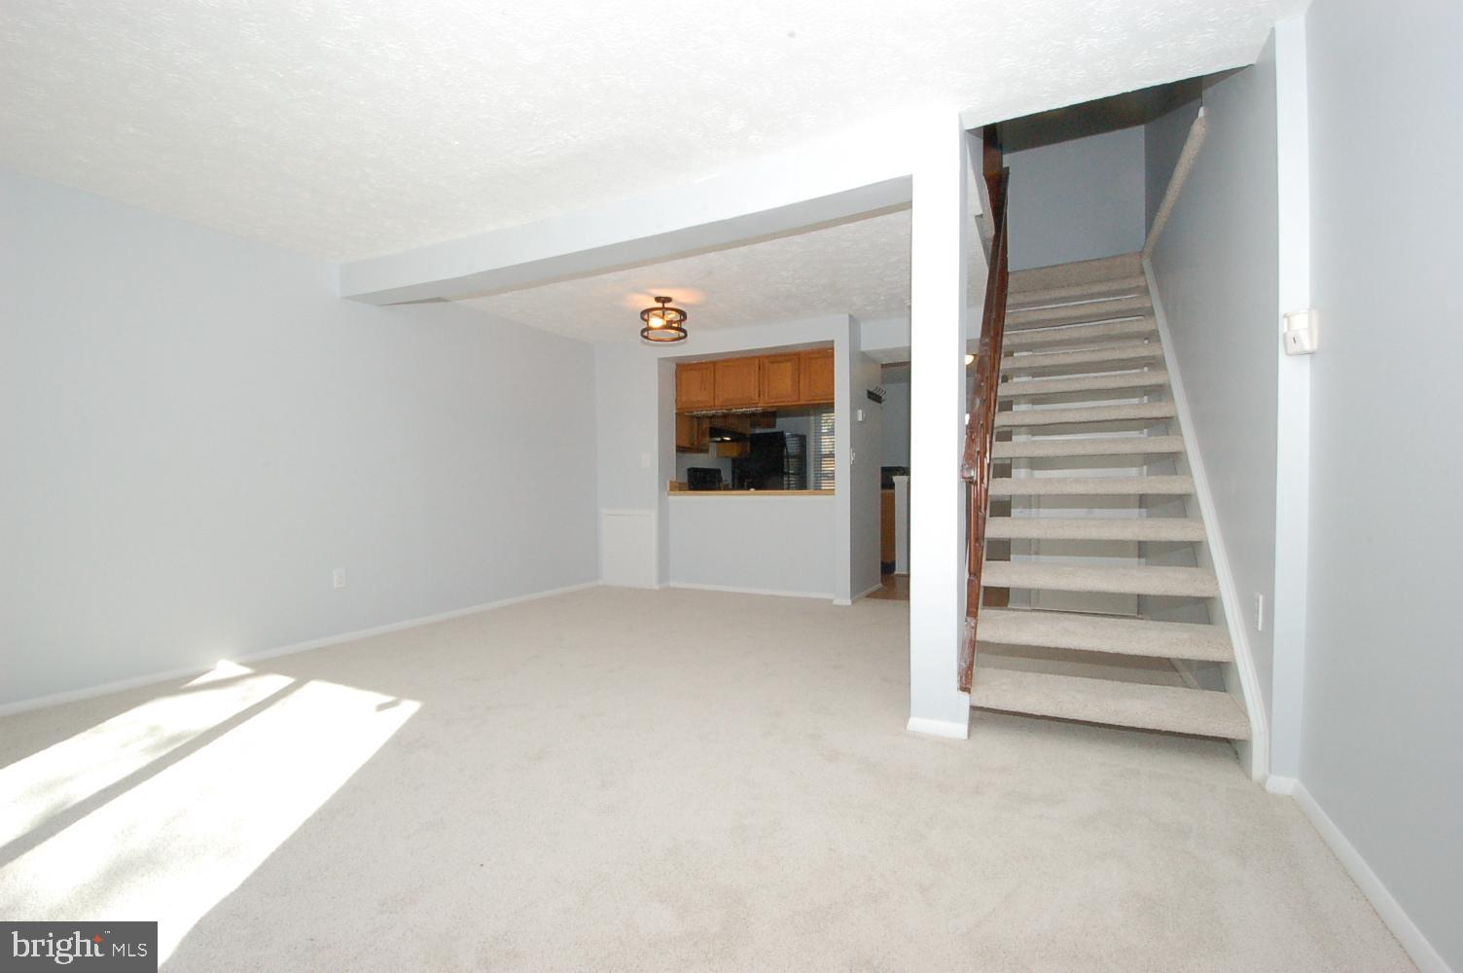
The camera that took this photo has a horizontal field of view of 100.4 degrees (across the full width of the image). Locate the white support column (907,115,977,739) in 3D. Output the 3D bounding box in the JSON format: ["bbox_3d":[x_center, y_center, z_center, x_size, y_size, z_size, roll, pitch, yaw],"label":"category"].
[{"bbox_3d":[0.862,-0.233,2.503,0.201,2.432,0.241,0,1,27],"label":"white support column"}]

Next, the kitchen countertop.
[{"bbox_3d":[0.259,0.061,5.798,1.680,0.055,0.550,0,0,27],"label":"kitchen countertop"}]

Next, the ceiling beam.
[{"bbox_3d":[-0.867,-1.336,3.326,3.630,0.220,0.180,0,0,26],"label":"ceiling beam"}]

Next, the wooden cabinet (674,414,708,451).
[{"bbox_3d":[-0.603,-0.780,7.064,0.330,0.760,0.760,0,0,27],"label":"wooden cabinet"}]

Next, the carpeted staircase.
[{"bbox_3d":[1.969,-0.371,3.369,0.880,2.620,2.700,0,0,27],"label":"carpeted staircase"}]

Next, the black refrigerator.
[{"bbox_3d":[0.556,0.103,8.808,0.780,1.700,0.790,0,0,27],"label":"black refrigerator"}]

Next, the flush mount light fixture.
[{"bbox_3d":[-0.523,-1.306,4.732,0.356,0.300,0.356,0,0,0],"label":"flush mount light fixture"}]

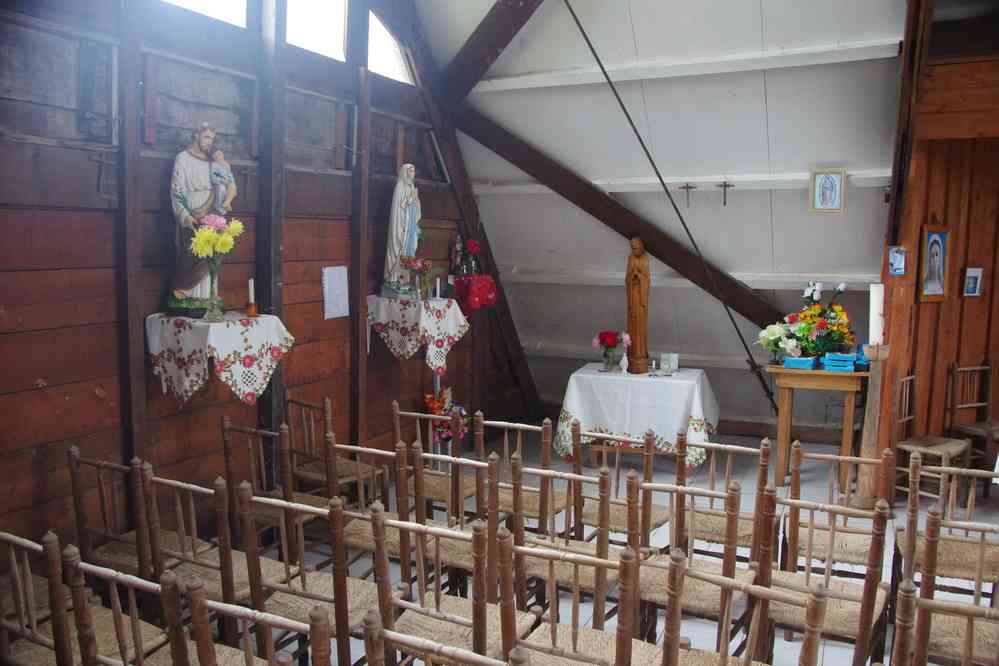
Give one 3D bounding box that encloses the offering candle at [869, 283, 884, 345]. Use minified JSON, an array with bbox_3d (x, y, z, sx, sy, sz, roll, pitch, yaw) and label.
[{"bbox_3d":[2.453,-0.122,4.868,0.090,0.390,0.090,3,7,24],"label":"offering candle"}]

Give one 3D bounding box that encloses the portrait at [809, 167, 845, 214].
[{"bbox_3d":[2.131,-0.925,4.868,0.222,0.295,0.030,3,17,24],"label":"portrait"}]

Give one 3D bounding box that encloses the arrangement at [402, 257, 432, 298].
[{"bbox_3d":[-0.472,-0.319,4.310,0.170,0.240,0.170,4,8,26],"label":"arrangement"}]

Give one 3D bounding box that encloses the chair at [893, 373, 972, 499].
[{"bbox_3d":[2.606,0.658,4.556,0.440,0.840,0.380,-6,9,-41],"label":"chair"}]

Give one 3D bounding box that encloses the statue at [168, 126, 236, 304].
[{"bbox_3d":[-1.288,-0.485,3.239,0.220,0.830,0.280,4,8,26],"label":"statue"}]

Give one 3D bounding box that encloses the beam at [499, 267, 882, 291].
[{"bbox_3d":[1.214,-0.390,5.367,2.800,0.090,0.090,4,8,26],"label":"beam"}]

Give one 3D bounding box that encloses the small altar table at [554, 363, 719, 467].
[{"bbox_3d":[1.058,0.625,5.701,1.120,0.640,0.700,3,7,24],"label":"small altar table"}]

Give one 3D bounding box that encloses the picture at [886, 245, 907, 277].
[{"bbox_3d":[2.586,-0.463,4.871,0.094,0.188,0.015,3,7,24],"label":"picture"}]

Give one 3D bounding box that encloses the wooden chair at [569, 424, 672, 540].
[{"bbox_3d":[0.595,0.835,3.621,0.420,0.875,0.460,4,7,28],"label":"wooden chair"}]

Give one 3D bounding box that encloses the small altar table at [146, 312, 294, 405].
[{"bbox_3d":[-1.321,0.108,3.579,0.450,0.400,0.520,4,7,26],"label":"small altar table"}]

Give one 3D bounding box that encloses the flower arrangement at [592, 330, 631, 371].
[{"bbox_3d":[0.741,0.116,4.960,0.250,0.270,0.220,4,8,26],"label":"flower arrangement"}]

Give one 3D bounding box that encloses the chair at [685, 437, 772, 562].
[{"bbox_3d":[0.954,0.802,3.194,0.445,0.853,0.430,3,7,21],"label":"chair"}]

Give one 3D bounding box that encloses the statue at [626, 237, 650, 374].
[{"bbox_3d":[1.038,-0.210,5.652,0.170,1.030,0.165,3,7,24],"label":"statue"}]

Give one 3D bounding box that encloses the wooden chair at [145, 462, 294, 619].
[{"bbox_3d":[-0.959,0.848,2.670,0.445,0.853,0.430,4,8,24],"label":"wooden chair"}]

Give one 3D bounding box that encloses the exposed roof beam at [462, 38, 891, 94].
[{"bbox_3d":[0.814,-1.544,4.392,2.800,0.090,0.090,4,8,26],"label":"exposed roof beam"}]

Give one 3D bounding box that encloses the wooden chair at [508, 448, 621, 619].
[{"bbox_3d":[0.288,0.843,2.813,0.445,0.853,0.430,4,8,27],"label":"wooden chair"}]

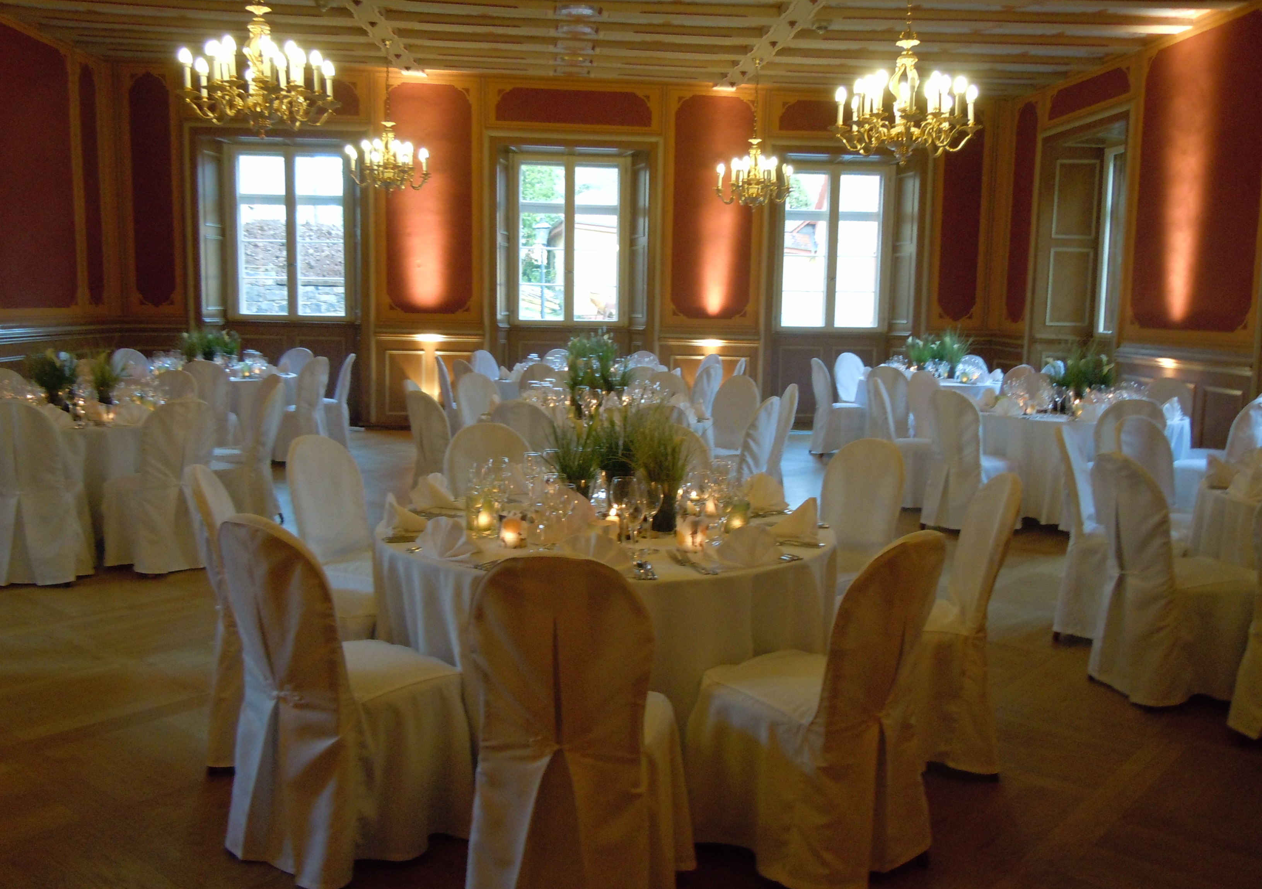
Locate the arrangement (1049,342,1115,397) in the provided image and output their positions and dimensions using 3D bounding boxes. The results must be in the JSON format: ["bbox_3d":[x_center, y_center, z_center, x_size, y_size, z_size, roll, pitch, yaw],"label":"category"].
[{"bbox_3d":[3.262,-0.470,7.799,0.460,0.460,0.440,4,8,22],"label":"arrangement"}]

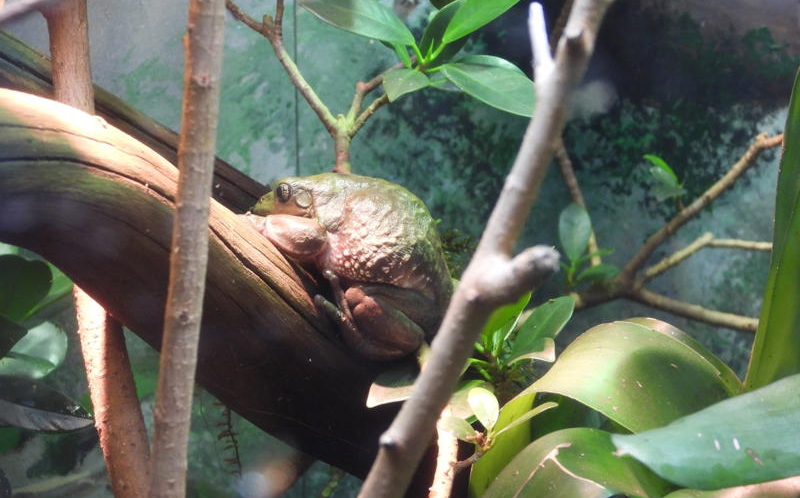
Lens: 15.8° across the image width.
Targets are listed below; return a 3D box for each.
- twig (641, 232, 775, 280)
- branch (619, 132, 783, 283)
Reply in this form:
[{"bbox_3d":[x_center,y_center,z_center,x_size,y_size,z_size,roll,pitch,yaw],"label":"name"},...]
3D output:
[{"bbox_3d":[0.179,0.004,1.680,0.077,0.017,0.020,-15,0,0],"label":"twig"},{"bbox_3d":[0.177,-0.024,1.700,0.125,0.017,0.020,-41,0,0],"label":"branch"}]

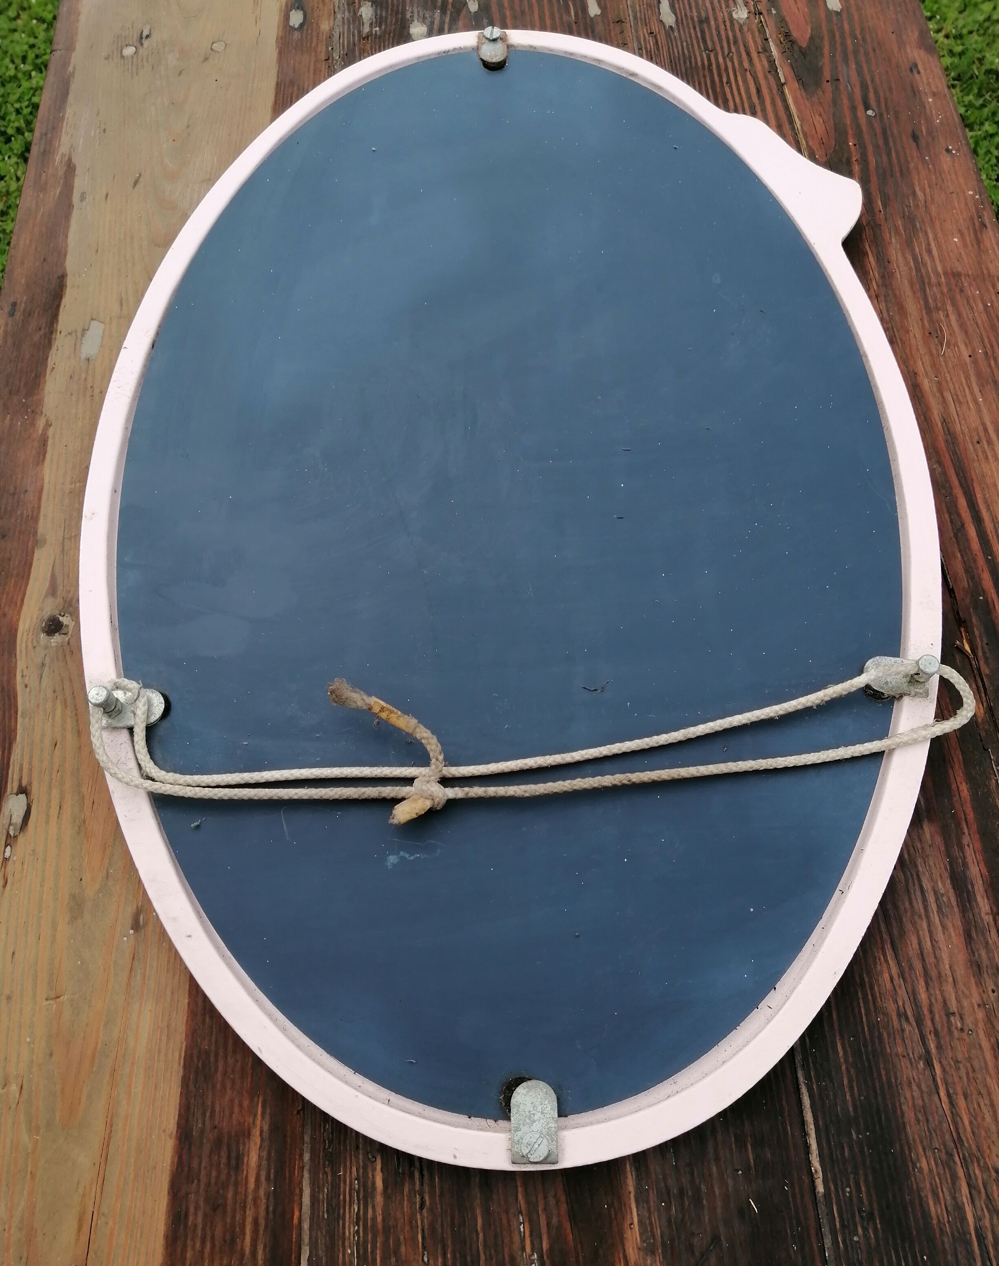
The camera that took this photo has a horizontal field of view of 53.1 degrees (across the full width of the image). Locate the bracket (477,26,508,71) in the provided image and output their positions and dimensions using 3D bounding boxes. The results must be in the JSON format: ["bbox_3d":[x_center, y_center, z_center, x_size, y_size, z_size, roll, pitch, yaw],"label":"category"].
[{"bbox_3d":[-0.005,-0.432,0.733,0.022,0.010,0.032,-3,66,0],"label":"bracket"}]

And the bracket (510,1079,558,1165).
[{"bbox_3d":[0.016,0.217,0.444,0.021,0.006,0.033,-3,66,0],"label":"bracket"}]

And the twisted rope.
[{"bbox_3d":[0.016,0.057,0.510,0.458,0.024,0.080,-1,66,1],"label":"twisted rope"}]

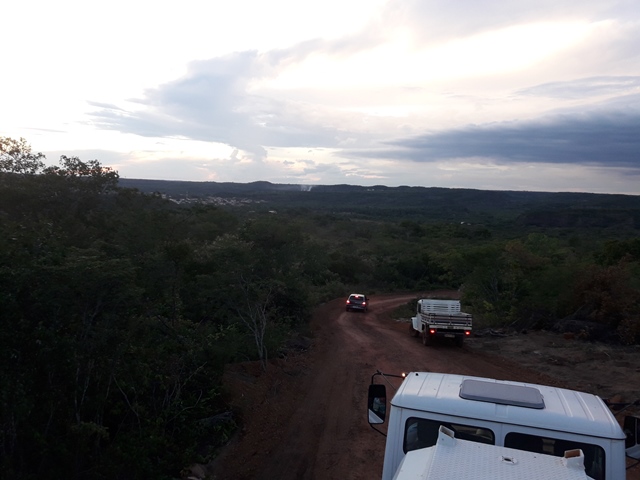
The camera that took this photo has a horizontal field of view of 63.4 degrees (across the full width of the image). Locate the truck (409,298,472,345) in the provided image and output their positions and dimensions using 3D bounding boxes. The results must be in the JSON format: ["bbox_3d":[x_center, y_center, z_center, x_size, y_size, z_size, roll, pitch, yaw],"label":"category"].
[{"bbox_3d":[5.320,3.680,23.500,1.780,1.950,4.850,2,-5,0],"label":"truck"}]

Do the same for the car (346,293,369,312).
[{"bbox_3d":[3.200,5.250,43.600,1.680,1.450,3.950,4,-1,9],"label":"car"}]

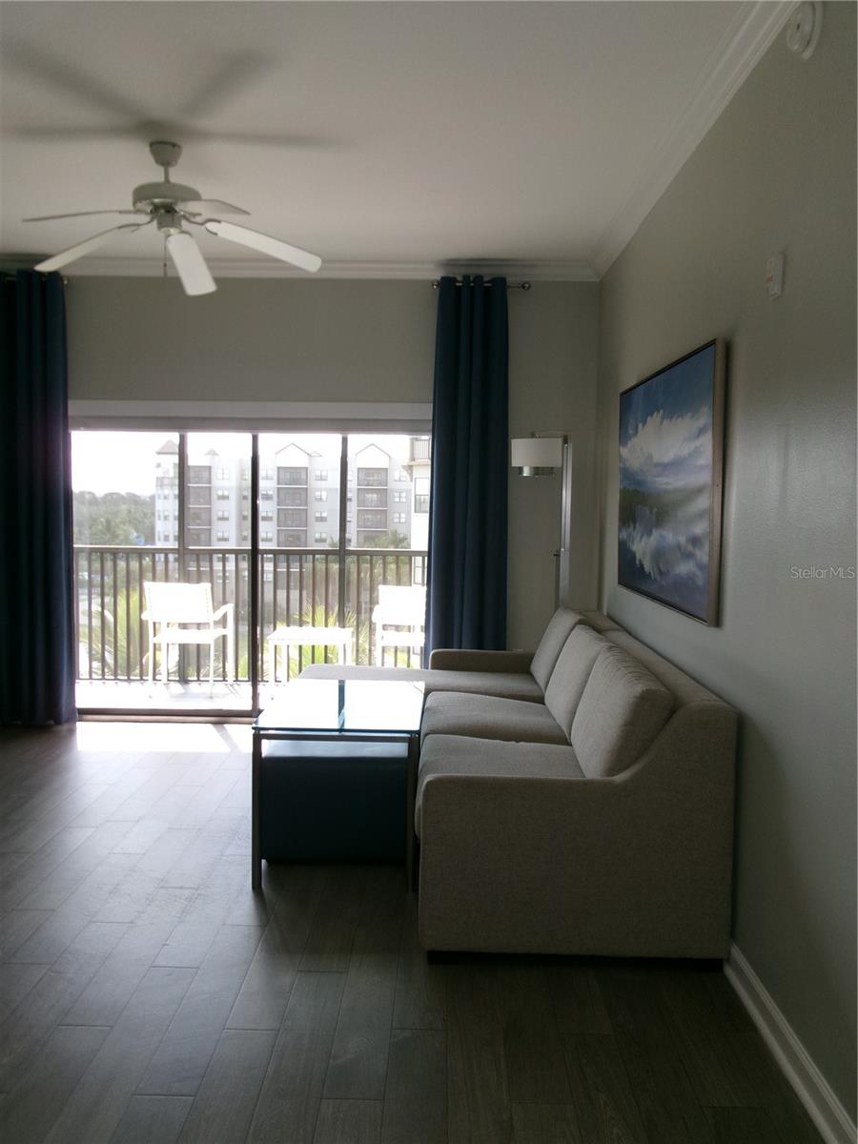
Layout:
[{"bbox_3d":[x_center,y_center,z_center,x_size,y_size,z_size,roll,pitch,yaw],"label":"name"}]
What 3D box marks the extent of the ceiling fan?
[{"bbox_3d":[-1.047,-1.474,3.689,1.264,0.470,1.264,1,4,1],"label":"ceiling fan"}]

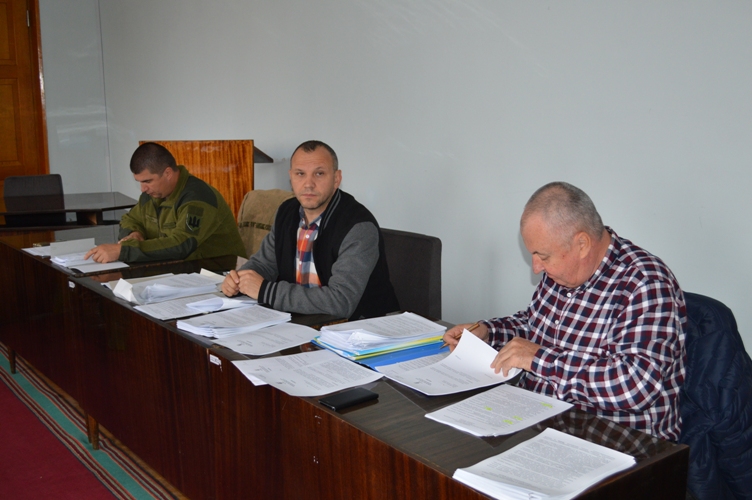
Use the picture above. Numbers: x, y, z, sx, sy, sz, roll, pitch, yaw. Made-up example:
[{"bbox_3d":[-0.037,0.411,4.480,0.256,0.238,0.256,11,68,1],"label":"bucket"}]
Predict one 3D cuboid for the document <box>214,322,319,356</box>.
[{"bbox_3d":[-0.332,0.271,2.722,0.295,0.010,0.210,-10,14,-42],"label":"document"}]

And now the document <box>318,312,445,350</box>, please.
[{"bbox_3d":[0.021,0.246,2.629,0.300,0.040,0.220,-7,12,-31],"label":"document"}]

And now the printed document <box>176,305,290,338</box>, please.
[{"bbox_3d":[-0.460,0.236,2.869,0.300,0.028,0.220,-10,14,-42],"label":"printed document"}]

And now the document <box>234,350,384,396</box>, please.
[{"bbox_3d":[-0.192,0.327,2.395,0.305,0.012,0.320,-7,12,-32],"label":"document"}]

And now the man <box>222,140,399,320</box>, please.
[{"bbox_3d":[-0.201,0.274,3.234,0.660,1.320,0.580,-10,14,-41],"label":"man"}]

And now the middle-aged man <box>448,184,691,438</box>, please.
[{"bbox_3d":[0.490,0.452,2.277,0.640,1.260,0.610,-4,12,-21],"label":"middle-aged man"}]

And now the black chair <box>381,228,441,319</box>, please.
[{"bbox_3d":[-0.095,0.436,3.341,0.580,0.960,0.500,-8,13,-36],"label":"black chair"}]

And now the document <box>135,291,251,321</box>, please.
[{"bbox_3d":[-0.643,0.187,3.018,0.297,0.020,0.210,-9,14,-37],"label":"document"}]

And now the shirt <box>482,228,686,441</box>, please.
[{"bbox_3d":[0.511,0.264,2.227,0.460,0.640,0.580,-8,13,-36],"label":"shirt"}]

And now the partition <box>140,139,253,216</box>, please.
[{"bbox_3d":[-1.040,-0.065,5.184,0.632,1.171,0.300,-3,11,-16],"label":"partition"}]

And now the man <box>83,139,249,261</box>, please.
[{"bbox_3d":[-0.891,0.137,3.961,0.700,1.240,0.620,-8,14,-37],"label":"man"}]

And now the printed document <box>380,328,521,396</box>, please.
[{"bbox_3d":[0.182,0.296,2.322,0.295,0.080,0.215,-8,14,-36],"label":"printed document"}]

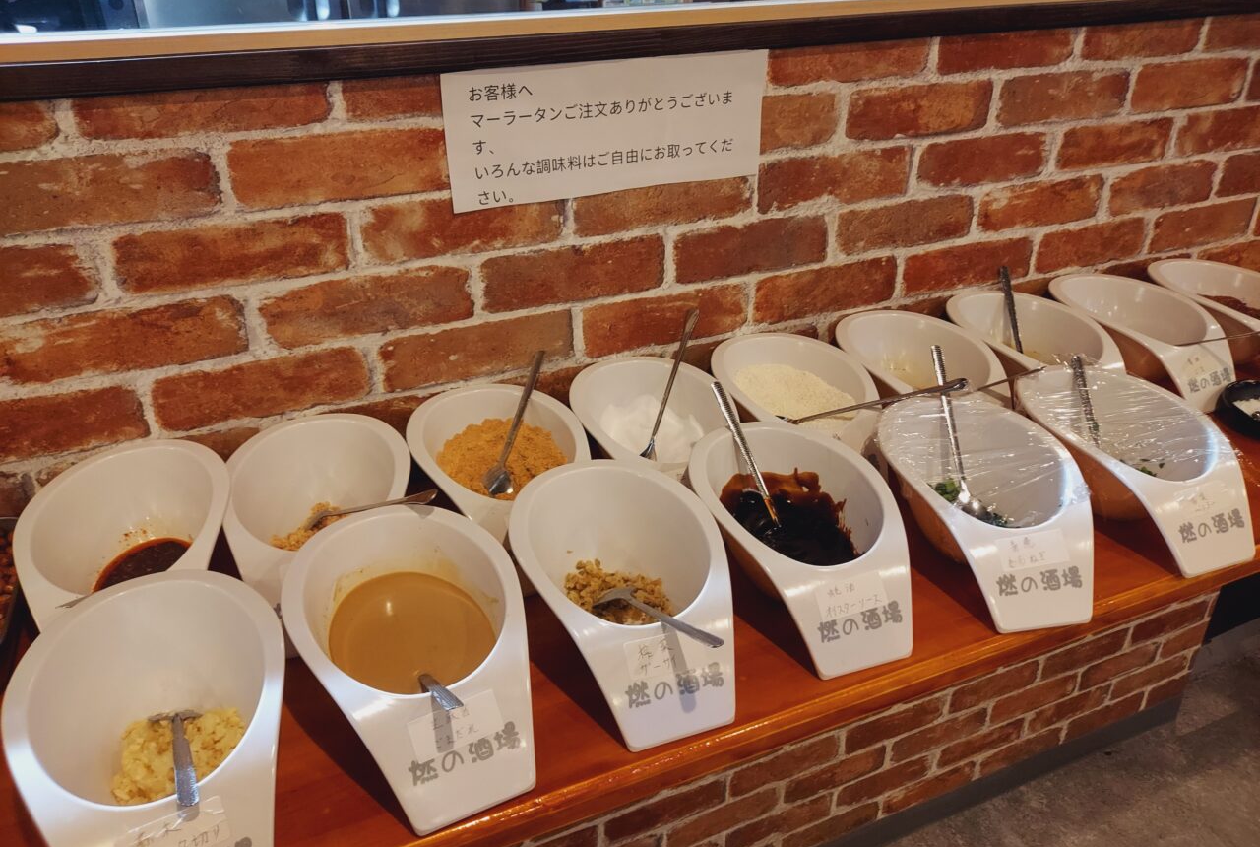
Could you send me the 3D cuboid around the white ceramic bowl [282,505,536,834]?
[{"bbox_3d":[-0.142,0.145,0.606,0.149,0.082,0.228,-14,31,-23],"label":"white ceramic bowl"}]

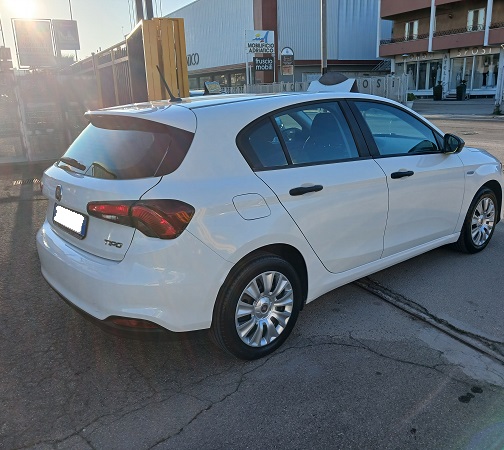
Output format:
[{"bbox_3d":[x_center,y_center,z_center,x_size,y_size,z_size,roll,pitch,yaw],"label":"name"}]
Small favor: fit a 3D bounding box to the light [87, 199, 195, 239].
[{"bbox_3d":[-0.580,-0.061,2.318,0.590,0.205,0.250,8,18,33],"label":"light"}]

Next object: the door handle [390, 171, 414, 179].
[{"bbox_3d":[1.049,-0.353,3.248,0.255,0.045,0.047,-14,19,-37],"label":"door handle"}]

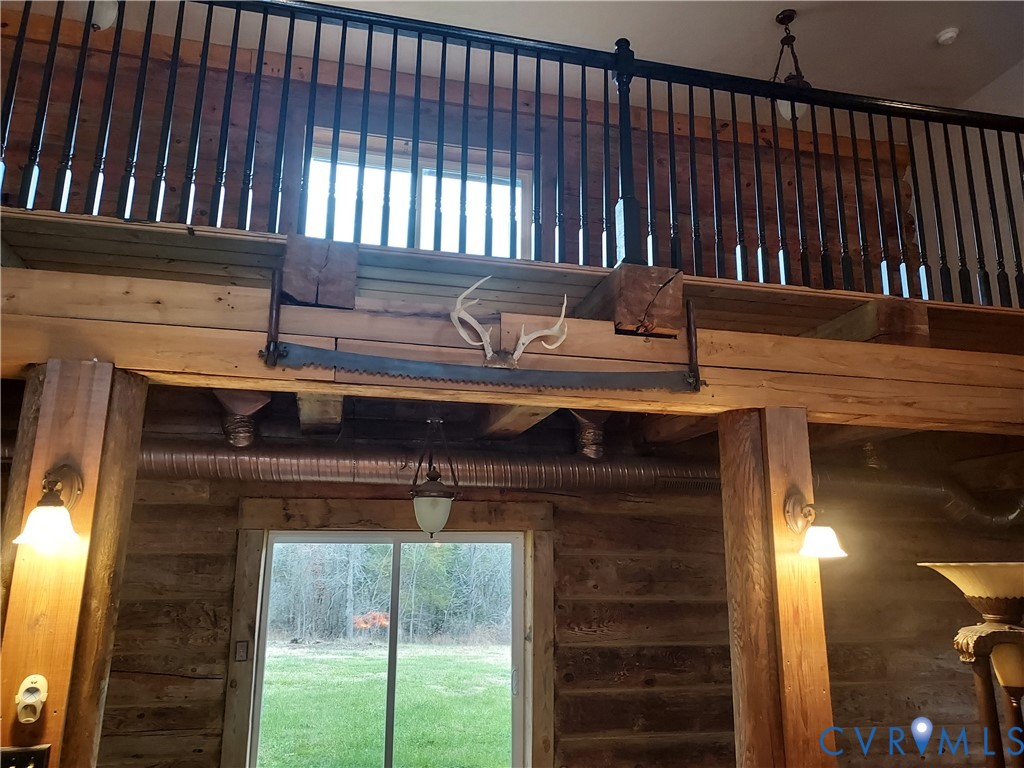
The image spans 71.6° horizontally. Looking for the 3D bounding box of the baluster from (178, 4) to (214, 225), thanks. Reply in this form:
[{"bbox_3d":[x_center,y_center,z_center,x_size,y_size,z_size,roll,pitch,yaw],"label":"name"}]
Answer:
[{"bbox_3d":[-1.171,-1.024,2.655,0.031,0.925,0.031,4,-12,-12],"label":"baluster"}]

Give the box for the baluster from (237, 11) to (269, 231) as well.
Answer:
[{"bbox_3d":[-0.940,-0.981,2.599,0.032,0.902,0.032,3,-12,-12],"label":"baluster"}]

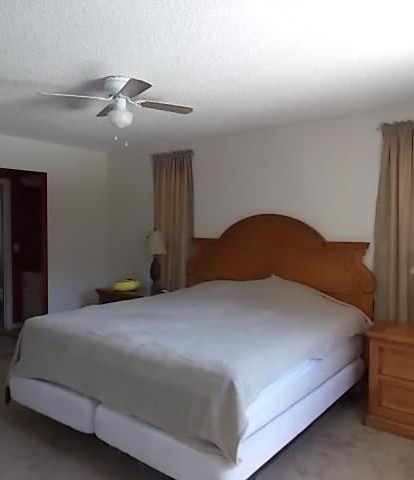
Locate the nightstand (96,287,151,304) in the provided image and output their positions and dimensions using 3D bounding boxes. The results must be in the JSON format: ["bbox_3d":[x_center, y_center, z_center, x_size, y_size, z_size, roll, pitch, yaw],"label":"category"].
[{"bbox_3d":[-0.846,0.952,5.010,0.930,0.700,0.450,2,3,38],"label":"nightstand"}]

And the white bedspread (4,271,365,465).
[{"bbox_3d":[-0.049,0.686,3.318,2.030,0.620,2.050,2,3,38],"label":"white bedspread"}]

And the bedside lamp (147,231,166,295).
[{"bbox_3d":[-0.587,0.244,4.849,0.340,0.727,0.280,2,3,38],"label":"bedside lamp"}]

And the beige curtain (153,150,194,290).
[{"bbox_3d":[-0.393,0.088,4.919,0.610,2.175,0.120,2,3,38],"label":"beige curtain"}]

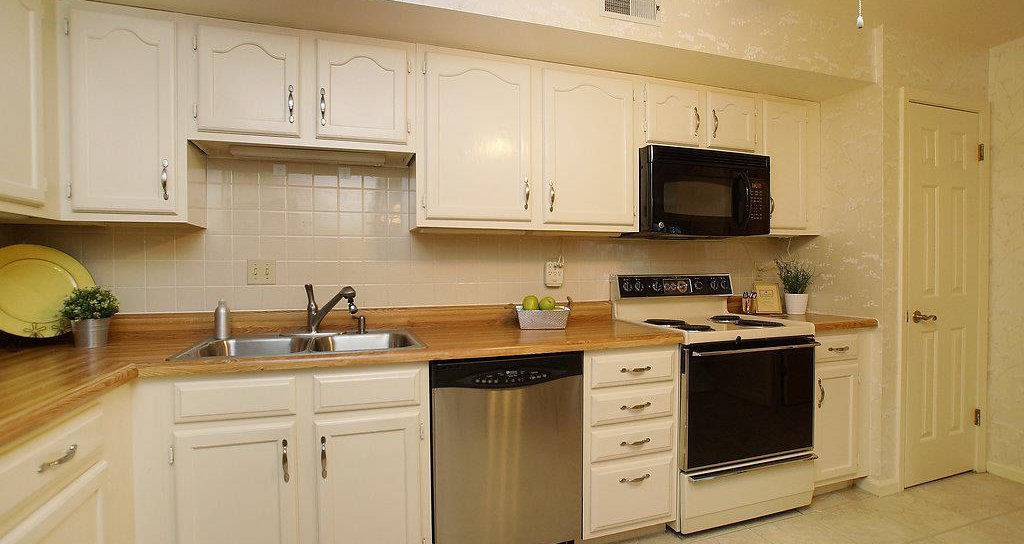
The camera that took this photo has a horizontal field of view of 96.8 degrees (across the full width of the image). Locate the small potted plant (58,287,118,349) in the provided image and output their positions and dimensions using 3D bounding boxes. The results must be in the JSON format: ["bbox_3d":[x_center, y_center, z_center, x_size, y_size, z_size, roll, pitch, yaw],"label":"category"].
[{"bbox_3d":[-1.593,0.168,1.716,0.180,0.225,0.180,-1,1,-18],"label":"small potted plant"}]

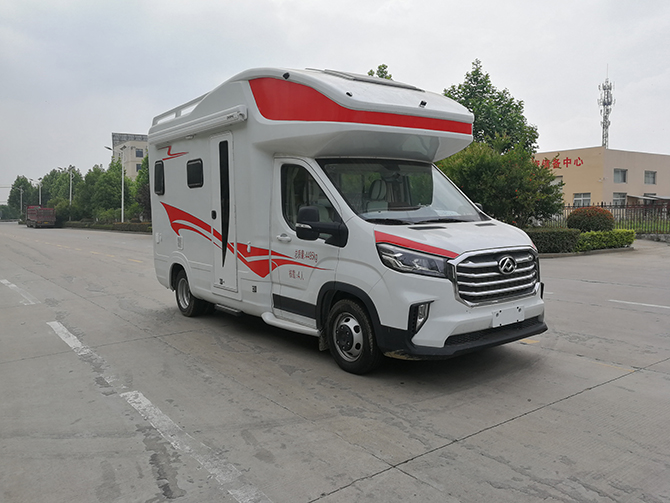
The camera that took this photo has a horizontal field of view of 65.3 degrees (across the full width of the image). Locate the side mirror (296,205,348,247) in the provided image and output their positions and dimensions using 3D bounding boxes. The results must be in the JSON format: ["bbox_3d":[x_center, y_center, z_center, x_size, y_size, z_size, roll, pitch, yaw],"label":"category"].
[{"bbox_3d":[-0.147,-0.233,4.671,0.440,0.380,0.240,-4,6,-39],"label":"side mirror"}]

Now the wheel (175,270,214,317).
[{"bbox_3d":[-2.036,0.593,7.736,0.420,0.690,0.690,-4,6,-39],"label":"wheel"}]

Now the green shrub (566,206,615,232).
[{"bbox_3d":[9.628,-0.877,19.700,1.800,1.500,1.800,-1,4,0],"label":"green shrub"}]

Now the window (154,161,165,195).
[{"bbox_3d":[-2.594,-1.089,7.746,0.060,0.530,0.360,-4,6,-39],"label":"window"}]

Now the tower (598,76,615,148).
[{"bbox_3d":[75.301,-28.567,145.000,4.200,38.000,4.200,-1,4,0],"label":"tower"}]

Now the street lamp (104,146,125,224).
[{"bbox_3d":[-20.061,-5.885,48.000,1.900,7.900,0.400,-4,5,-37],"label":"street lamp"}]

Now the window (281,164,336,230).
[{"bbox_3d":[-0.251,-0.535,5.174,0.100,0.710,0.930,-4,6,-39],"label":"window"}]

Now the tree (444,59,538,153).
[{"bbox_3d":[6.262,-4.283,22.500,4.800,8.000,4.800,-1,4,0],"label":"tree"}]

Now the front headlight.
[{"bbox_3d":[0.645,0.073,4.435,0.330,0.270,0.560,-4,6,-39],"label":"front headlight"}]

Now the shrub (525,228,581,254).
[{"bbox_3d":[6.999,-0.305,17.300,2.200,0.800,1.400,-4,5,-34],"label":"shrub"}]

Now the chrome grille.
[{"bbox_3d":[1.479,0.219,4.640,1.260,0.390,0.160,-4,6,-39],"label":"chrome grille"}]

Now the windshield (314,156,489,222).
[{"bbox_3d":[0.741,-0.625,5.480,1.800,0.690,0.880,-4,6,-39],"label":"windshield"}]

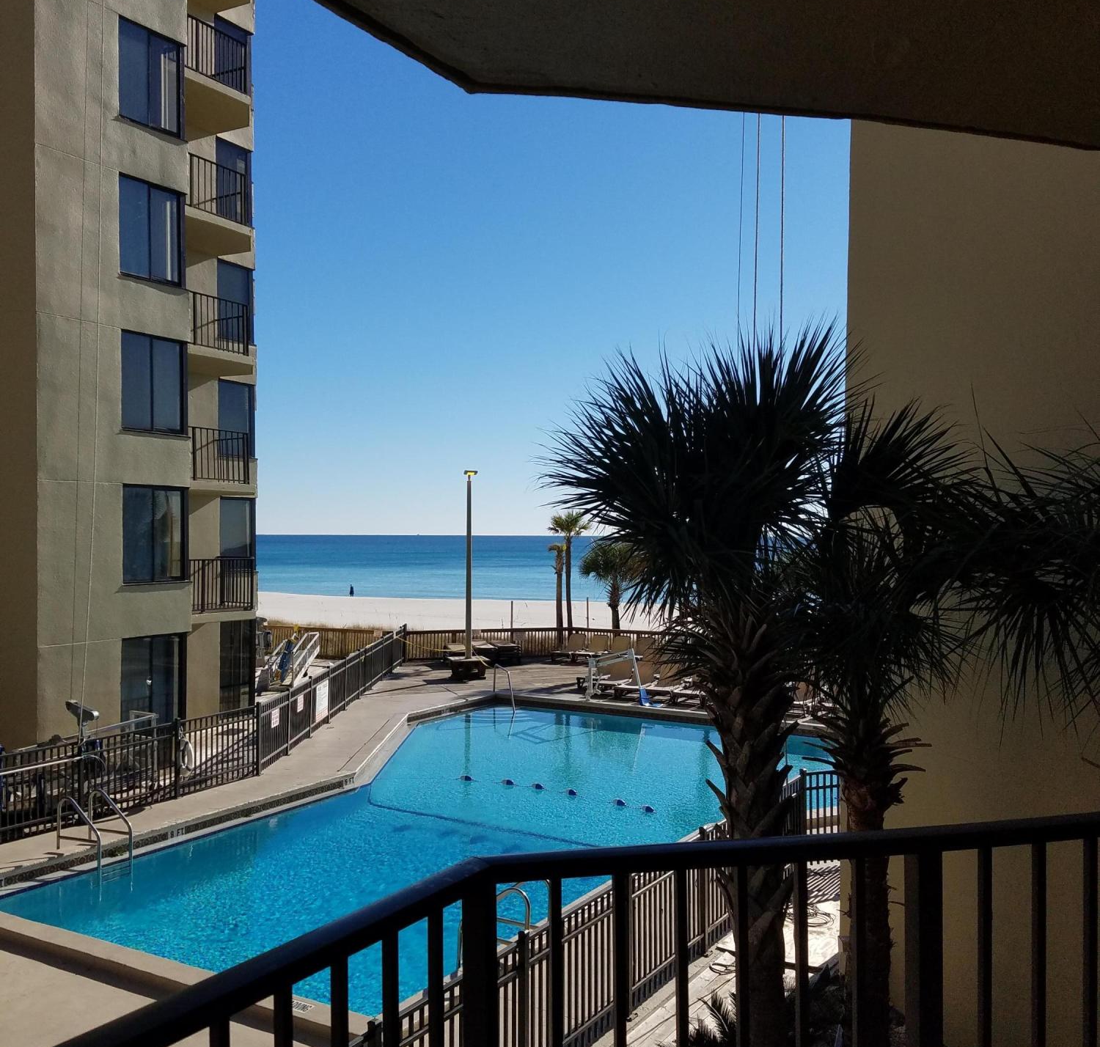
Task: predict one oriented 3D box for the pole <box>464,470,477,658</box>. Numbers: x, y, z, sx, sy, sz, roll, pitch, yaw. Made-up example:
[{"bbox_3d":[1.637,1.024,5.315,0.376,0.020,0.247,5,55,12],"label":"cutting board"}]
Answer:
[{"bbox_3d":[-2.420,1.479,33.600,0.380,6.200,0.380,0,-1,0],"label":"pole"}]

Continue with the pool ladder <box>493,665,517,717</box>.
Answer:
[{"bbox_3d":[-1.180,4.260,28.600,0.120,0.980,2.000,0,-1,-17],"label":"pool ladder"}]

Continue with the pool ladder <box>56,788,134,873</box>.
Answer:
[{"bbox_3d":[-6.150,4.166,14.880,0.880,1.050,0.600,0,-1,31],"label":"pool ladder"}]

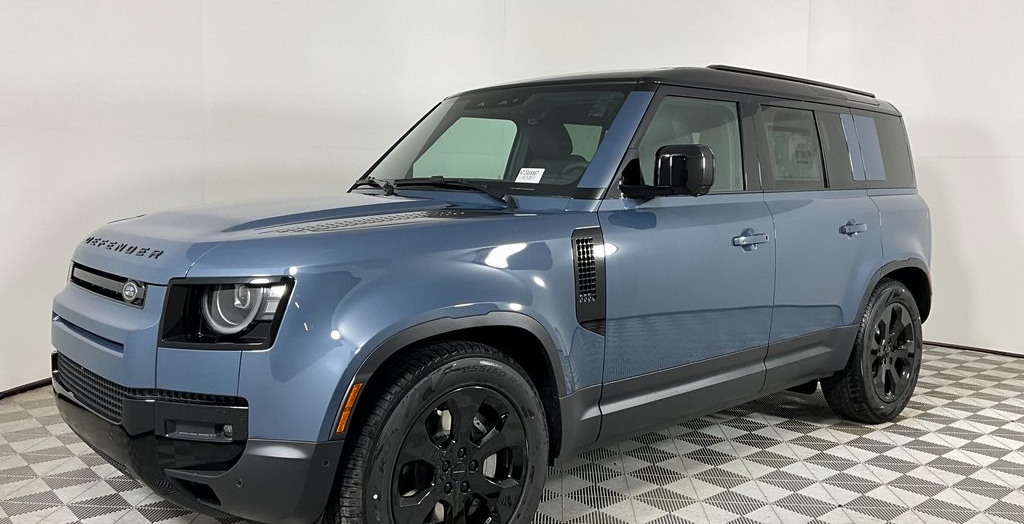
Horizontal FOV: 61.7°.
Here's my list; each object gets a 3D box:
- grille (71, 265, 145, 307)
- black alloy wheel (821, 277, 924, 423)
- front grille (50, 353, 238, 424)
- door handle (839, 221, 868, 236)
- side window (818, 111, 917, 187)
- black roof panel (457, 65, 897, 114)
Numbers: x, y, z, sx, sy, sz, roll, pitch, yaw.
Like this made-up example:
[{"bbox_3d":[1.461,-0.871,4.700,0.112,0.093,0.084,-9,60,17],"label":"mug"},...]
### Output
[{"bbox_3d":[-1.333,0.071,2.790,0.070,0.085,0.740,-4,8,-42],"label":"grille"},{"bbox_3d":[2.022,0.482,4.786,0.810,0.810,0.270,-4,8,-42],"label":"black alloy wheel"},{"bbox_3d":[-1.295,0.402,2.864,0.260,0.130,1.380,-4,8,-42],"label":"front grille"},{"bbox_3d":[1.677,-0.159,4.214,0.240,0.060,0.060,-4,8,-42],"label":"door handle"},{"bbox_3d":[1.920,-0.594,4.627,1.130,0.410,0.110,-4,-6,-42],"label":"side window"},{"bbox_3d":[1.027,-0.921,4.877,2.650,0.170,1.530,-4,8,-42],"label":"black roof panel"}]

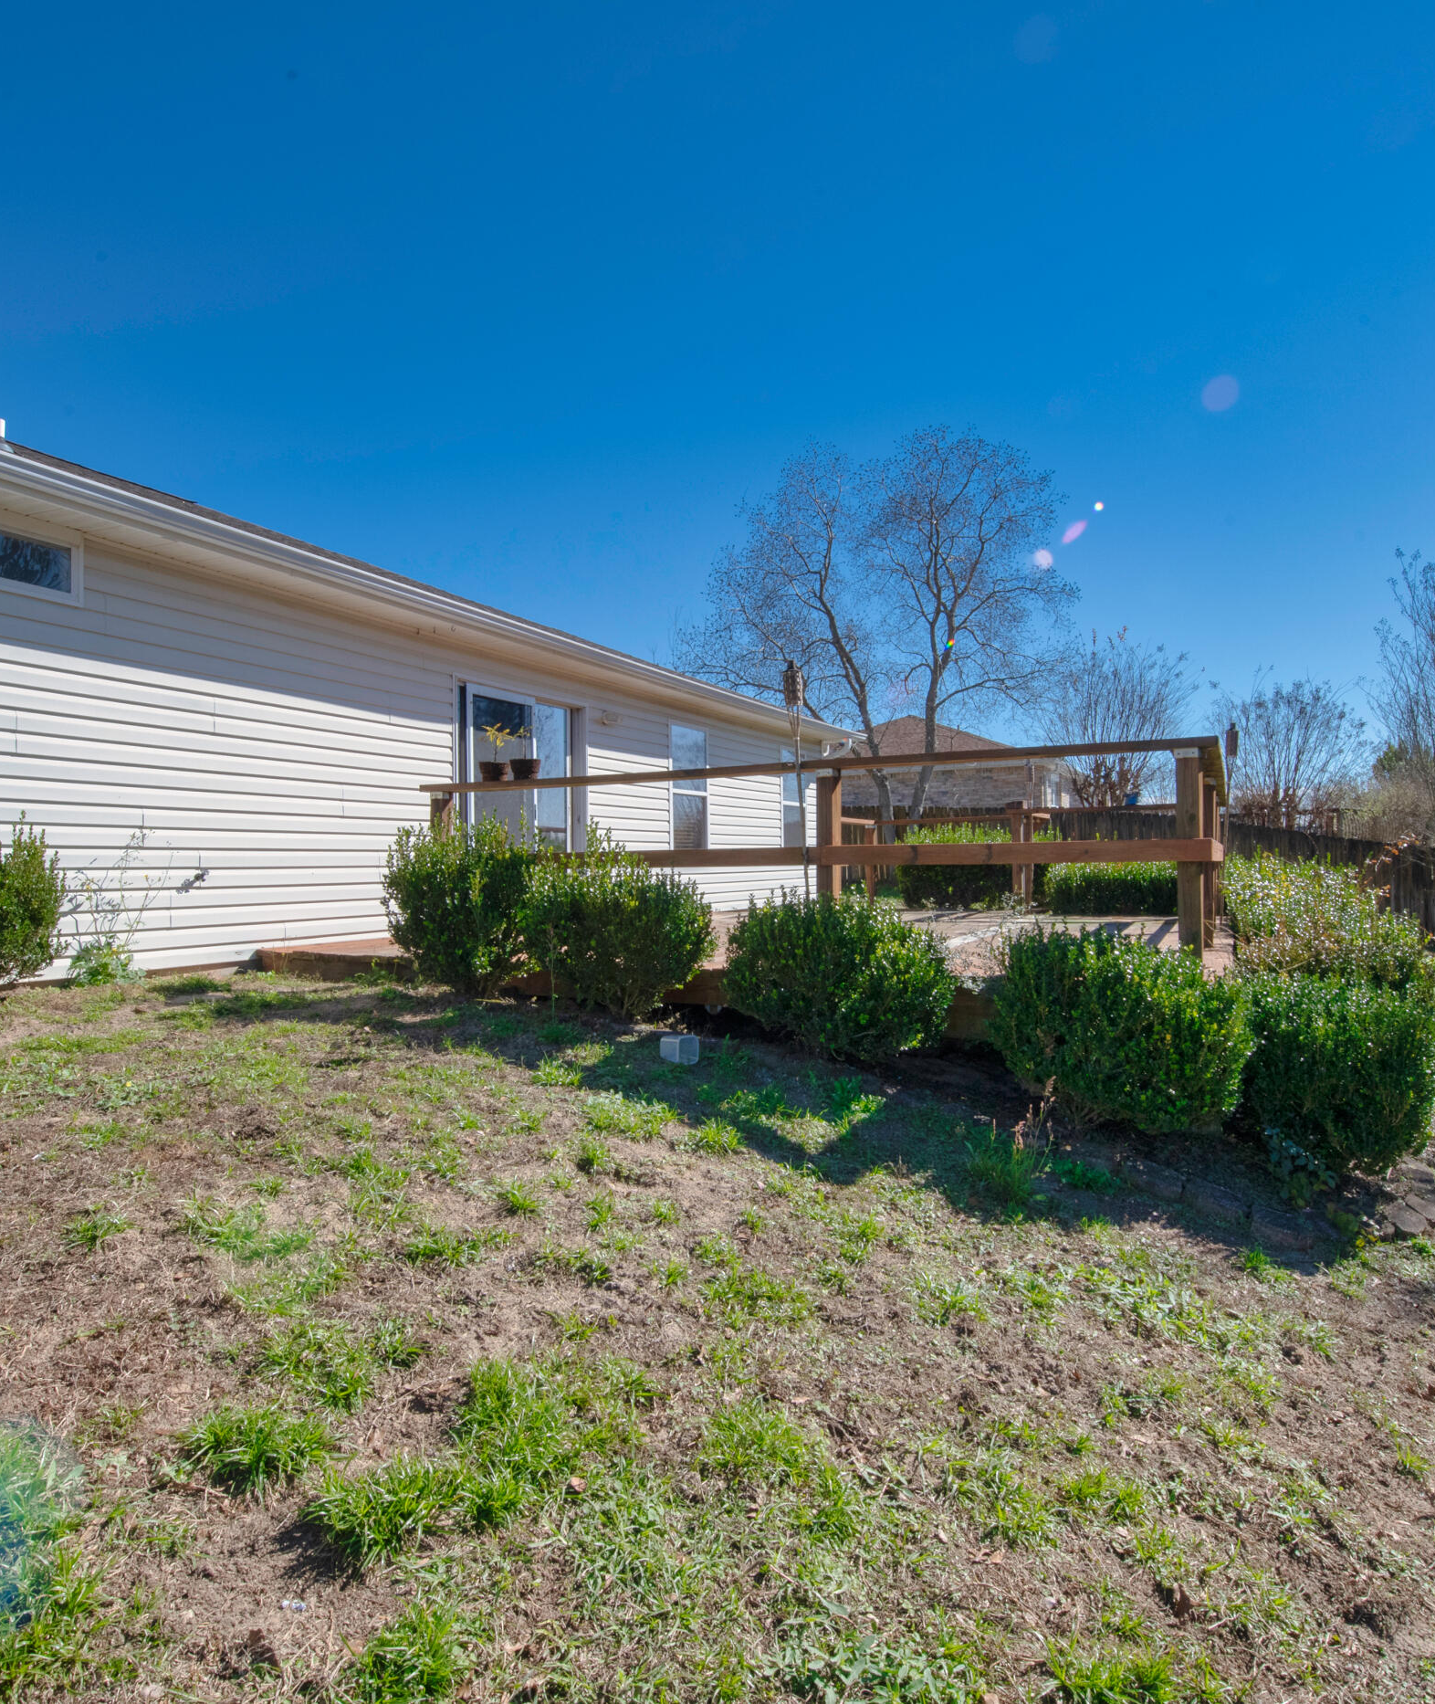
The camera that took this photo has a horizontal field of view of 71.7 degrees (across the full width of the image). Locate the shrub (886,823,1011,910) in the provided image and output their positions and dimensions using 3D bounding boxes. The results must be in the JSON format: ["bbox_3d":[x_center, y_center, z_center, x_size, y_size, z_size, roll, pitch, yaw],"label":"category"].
[{"bbox_3d":[2.620,0.170,11.300,1.400,1.050,1.200,-1,-1,28],"label":"shrub"}]

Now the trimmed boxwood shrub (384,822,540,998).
[{"bbox_3d":[-1.220,0.260,4.800,0.760,0.850,0.760,-1,-1,0],"label":"trimmed boxwood shrub"}]

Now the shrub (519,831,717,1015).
[{"bbox_3d":[-0.440,0.325,4.380,0.830,0.810,0.820,-1,-1,0],"label":"shrub"}]

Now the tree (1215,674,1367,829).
[{"bbox_3d":[15.400,-2.100,26.500,3.700,5.200,3.700,-1,-1,28],"label":"tree"}]

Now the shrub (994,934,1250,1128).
[{"bbox_3d":[1.360,0.610,3.420,0.840,0.680,0.820,-1,-1,28],"label":"shrub"}]

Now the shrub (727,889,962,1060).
[{"bbox_3d":[0.475,0.485,3.920,0.870,0.660,0.840,-1,-1,0],"label":"shrub"}]

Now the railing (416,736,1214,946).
[{"bbox_3d":[1.330,0.090,7.390,4.370,1.000,5.200,-1,-1,28],"label":"railing"}]

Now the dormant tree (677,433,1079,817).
[{"bbox_3d":[2.900,-3.200,18.000,6.800,7.900,6.500,-1,-1,28],"label":"dormant tree"}]

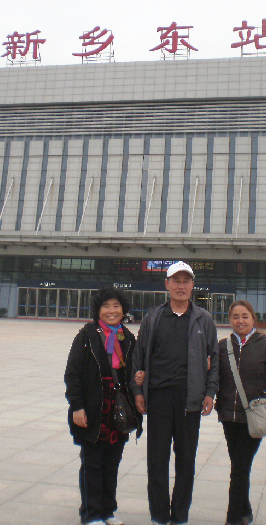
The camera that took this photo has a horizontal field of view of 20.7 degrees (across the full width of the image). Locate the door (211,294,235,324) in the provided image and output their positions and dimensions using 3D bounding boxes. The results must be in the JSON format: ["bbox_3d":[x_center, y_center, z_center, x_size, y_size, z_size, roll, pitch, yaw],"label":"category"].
[{"bbox_3d":[7.529,3.923,60.231,1.880,2.600,0.200,1,-3,14],"label":"door"}]

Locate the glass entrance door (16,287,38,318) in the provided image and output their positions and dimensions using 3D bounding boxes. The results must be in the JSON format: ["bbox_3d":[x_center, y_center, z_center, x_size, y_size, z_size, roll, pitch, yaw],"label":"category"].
[{"bbox_3d":[-9.289,3.587,64.424,1.880,2.600,0.200,1,-3,14],"label":"glass entrance door"}]

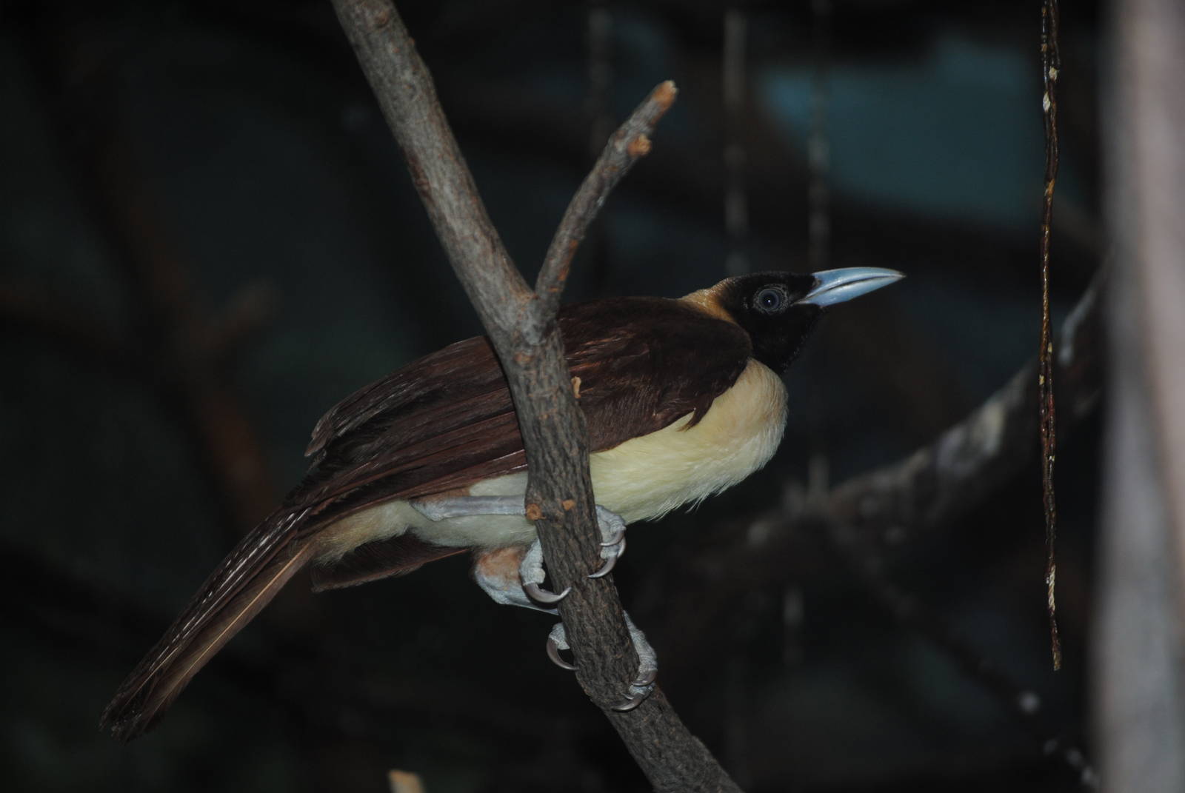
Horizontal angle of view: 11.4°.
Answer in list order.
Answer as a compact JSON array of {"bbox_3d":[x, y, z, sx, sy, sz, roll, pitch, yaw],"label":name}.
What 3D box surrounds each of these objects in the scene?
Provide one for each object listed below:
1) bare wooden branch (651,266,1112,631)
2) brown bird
[{"bbox_3d":[0.135,0.027,2.750,0.060,0.070,0.330,10,-32,-40],"label":"bare wooden branch"},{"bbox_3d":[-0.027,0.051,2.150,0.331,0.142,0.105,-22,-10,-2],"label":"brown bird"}]

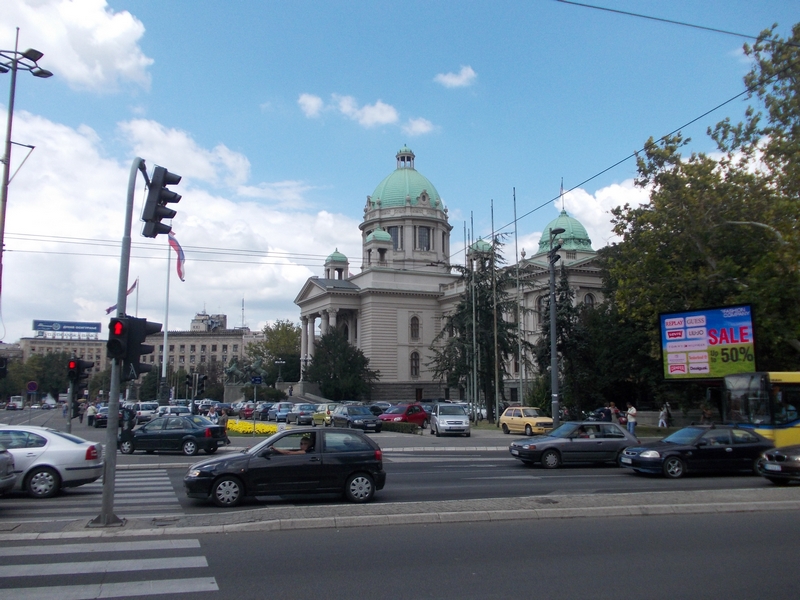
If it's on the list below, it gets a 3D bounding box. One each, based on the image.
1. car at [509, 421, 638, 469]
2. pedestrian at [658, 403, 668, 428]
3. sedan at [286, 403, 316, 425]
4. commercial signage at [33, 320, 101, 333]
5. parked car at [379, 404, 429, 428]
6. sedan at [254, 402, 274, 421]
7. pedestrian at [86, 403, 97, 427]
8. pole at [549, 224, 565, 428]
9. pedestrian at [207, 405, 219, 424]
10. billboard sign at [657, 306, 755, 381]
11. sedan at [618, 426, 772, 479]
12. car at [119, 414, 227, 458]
[{"bbox_3d":[5.313,4.417,19.876,4.000,1.390,1.670,2,-9,-11],"label":"car"},{"bbox_3d":[17.832,7.924,43.825,0.500,1.670,0.550,1,-9,-5],"label":"pedestrian"},{"bbox_3d":[-7.157,8.479,48.117,1.700,1.450,4.200,4,-9,-26],"label":"sedan"},{"bbox_3d":[-165.611,13.457,322.873,29.767,4.700,0.800,4,-9,-21],"label":"commercial signage"},{"bbox_3d":[0.237,7.094,39.142,1.660,1.440,3.850,-5,-10,33],"label":"parked car"},{"bbox_3d":[-10.690,8.869,51.242,1.720,1.430,4.300,4,-9,-26],"label":"sedan"},{"bbox_3d":[-22.218,8.262,46.710,0.600,1.680,0.420,3,-9,-20],"label":"pedestrian"},{"bbox_3d":[6.949,1.434,27.991,0.700,9.460,0.400,-2,-9,14],"label":"pole"},{"bbox_3d":[-8.409,5.649,28.990,0.500,1.660,0.360,3,-9,-20],"label":"pedestrian"},{"bbox_3d":[16.901,2.431,35.816,0.350,3.910,5.010,8,-12,-43],"label":"billboard sign"},{"bbox_3d":[8.504,4.195,18.305,4.400,1.380,1.700,1,-9,-9],"label":"sedan"},{"bbox_3d":[-9.064,5.326,25.644,4.250,1.520,1.740,-1,-9,11],"label":"car"}]

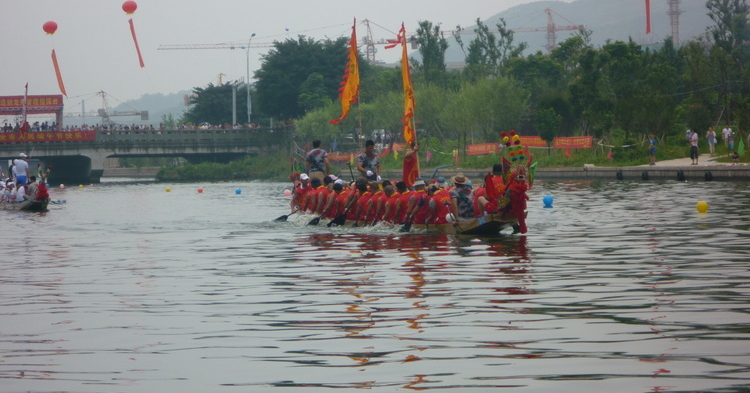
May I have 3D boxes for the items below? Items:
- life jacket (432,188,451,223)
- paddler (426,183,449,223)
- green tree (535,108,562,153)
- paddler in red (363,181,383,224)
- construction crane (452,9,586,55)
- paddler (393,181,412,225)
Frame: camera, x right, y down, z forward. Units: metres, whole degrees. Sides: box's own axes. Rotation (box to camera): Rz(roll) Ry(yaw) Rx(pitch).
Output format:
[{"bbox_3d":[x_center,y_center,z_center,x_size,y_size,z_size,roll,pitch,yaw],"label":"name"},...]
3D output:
[{"bbox_3d":[1.352,0.182,63.400,0.420,0.680,0.340,-1,1,-31],"label":"life jacket"},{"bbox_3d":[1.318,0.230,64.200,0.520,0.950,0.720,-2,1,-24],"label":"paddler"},{"bbox_3d":[9.275,-3.475,168.000,1.550,2.600,1.550,-1,1,0],"label":"green tree"},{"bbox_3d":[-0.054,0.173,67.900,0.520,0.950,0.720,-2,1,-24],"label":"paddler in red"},{"bbox_3d":[39.148,-34.566,913.345,2.500,39.000,60.000,-1,1,-38],"label":"construction crane"},{"bbox_3d":[0.568,0.165,64.900,0.520,0.950,0.700,-1,1,-31],"label":"paddler"}]

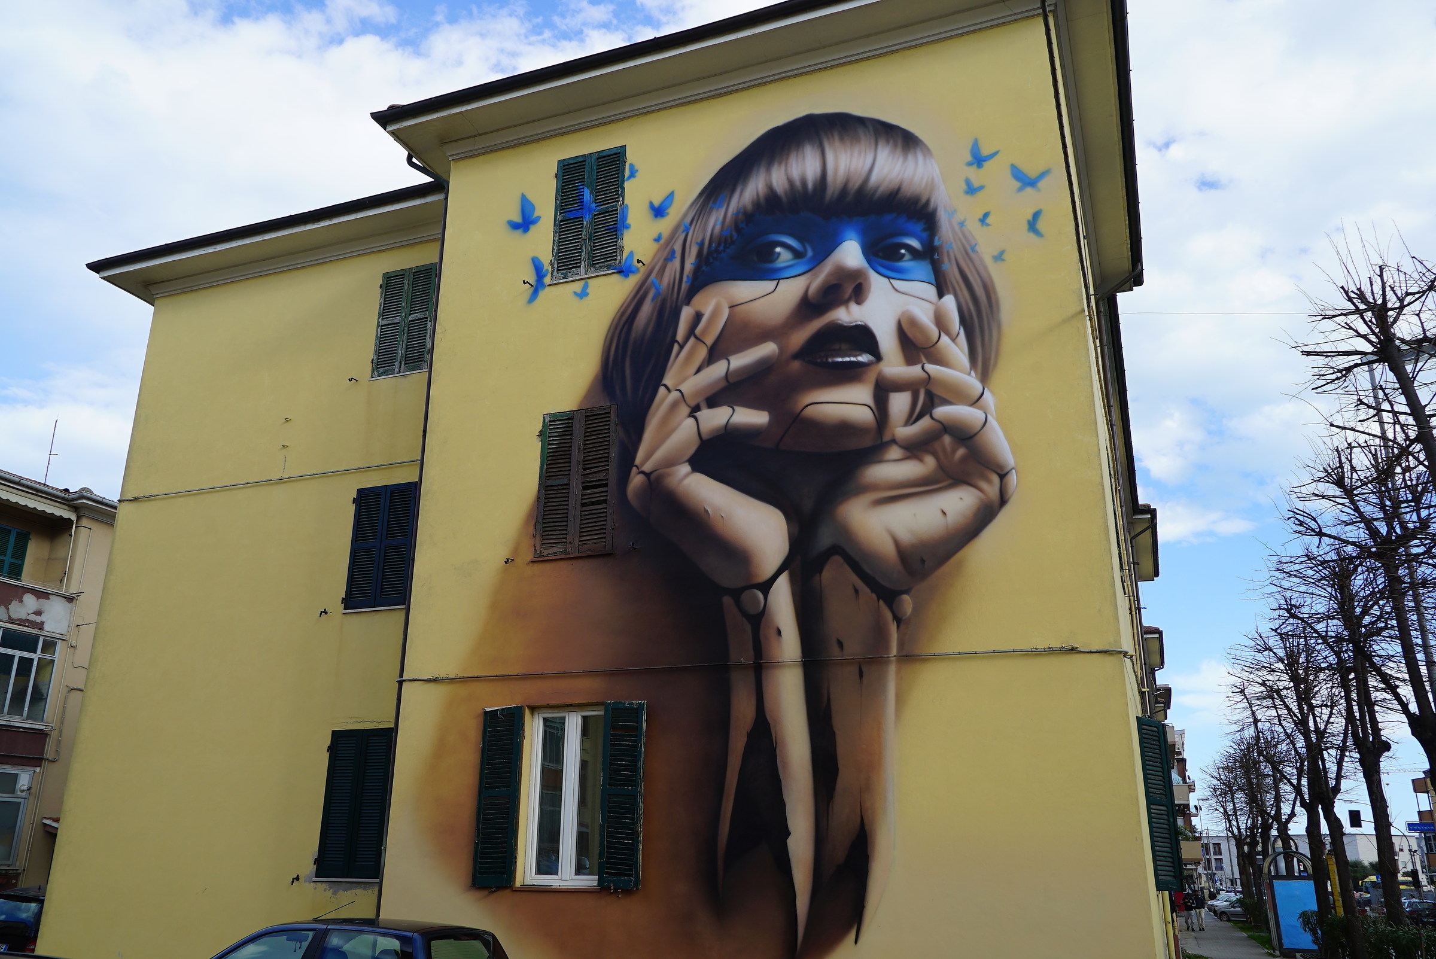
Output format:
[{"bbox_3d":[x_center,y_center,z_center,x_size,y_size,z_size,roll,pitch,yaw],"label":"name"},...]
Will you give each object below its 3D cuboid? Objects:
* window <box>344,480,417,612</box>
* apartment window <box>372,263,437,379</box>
[{"bbox_3d":[-4.574,0.901,15.163,0.985,1.710,0.060,-7,-20,20],"label":"window"},{"bbox_3d":[-4.537,-2.313,16.228,0.967,1.700,0.060,-7,-20,20],"label":"apartment window"}]

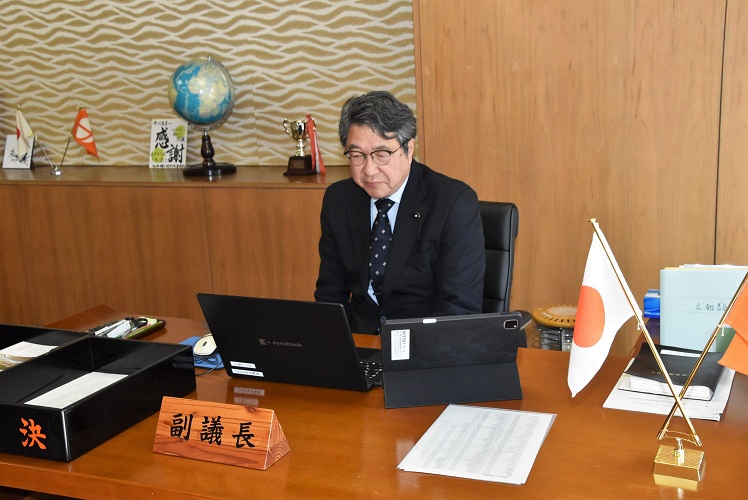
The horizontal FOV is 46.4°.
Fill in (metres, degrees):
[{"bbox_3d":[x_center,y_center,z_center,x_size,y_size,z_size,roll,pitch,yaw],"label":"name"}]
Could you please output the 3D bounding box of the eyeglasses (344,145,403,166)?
[{"bbox_3d":[0.015,-0.267,2.297,0.142,0.046,0.140,3,22,25],"label":"eyeglasses"}]

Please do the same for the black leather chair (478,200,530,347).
[{"bbox_3d":[0.128,0.377,2.615,0.600,0.970,0.640,2,13,22],"label":"black leather chair"}]

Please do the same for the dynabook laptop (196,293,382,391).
[{"bbox_3d":[-0.146,0.173,1.903,0.332,0.226,0.315,2,13,22],"label":"dynabook laptop"}]

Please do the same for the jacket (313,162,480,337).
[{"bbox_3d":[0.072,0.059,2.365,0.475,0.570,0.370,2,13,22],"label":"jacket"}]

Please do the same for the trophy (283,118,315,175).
[{"bbox_3d":[-0.299,-0.416,3.528,0.137,0.230,0.115,-1,12,8],"label":"trophy"}]

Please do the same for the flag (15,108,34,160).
[{"bbox_3d":[-1.615,-0.534,4.035,0.095,0.250,0.045,0,12,12],"label":"flag"}]

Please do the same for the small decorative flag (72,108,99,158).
[{"bbox_3d":[-1.289,-0.521,3.903,0.120,0.232,0.045,0,12,12],"label":"small decorative flag"}]

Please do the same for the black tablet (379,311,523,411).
[{"bbox_3d":[0.154,0.209,1.780,0.280,0.182,0.125,-3,12,-3],"label":"black tablet"}]

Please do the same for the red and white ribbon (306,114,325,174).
[{"bbox_3d":[-0.235,-0.424,3.507,0.062,0.236,0.040,2,13,22],"label":"red and white ribbon"}]

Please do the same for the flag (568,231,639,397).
[{"bbox_3d":[0.373,0.103,1.420,0.114,0.272,0.055,1,13,17],"label":"flag"}]

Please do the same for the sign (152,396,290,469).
[{"bbox_3d":[-0.277,0.319,1.570,0.235,0.091,0.089,3,13,24],"label":"sign"}]

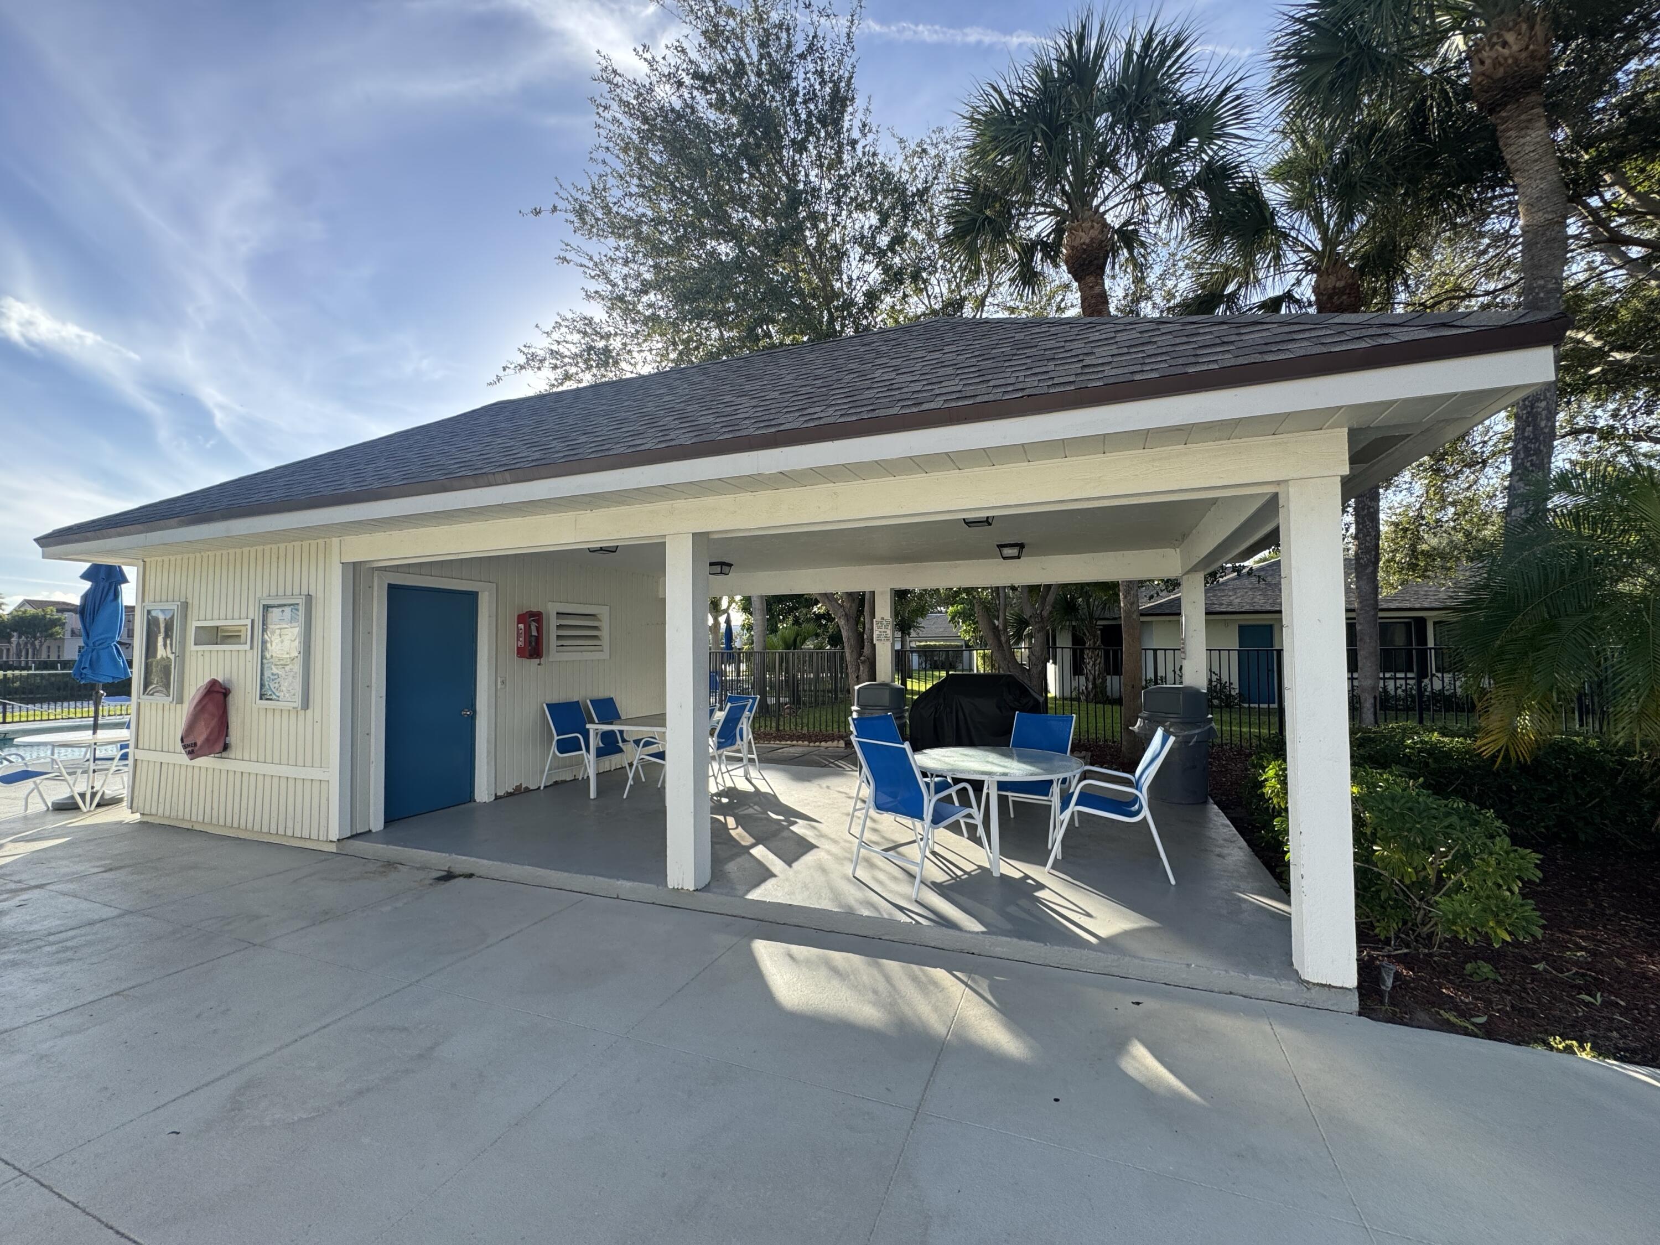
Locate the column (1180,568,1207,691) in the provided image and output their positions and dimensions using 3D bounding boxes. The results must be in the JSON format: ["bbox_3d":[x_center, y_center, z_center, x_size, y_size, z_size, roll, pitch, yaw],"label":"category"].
[{"bbox_3d":[3.629,0.579,6.672,0.190,2.179,0.190,-1,-2,22],"label":"column"}]

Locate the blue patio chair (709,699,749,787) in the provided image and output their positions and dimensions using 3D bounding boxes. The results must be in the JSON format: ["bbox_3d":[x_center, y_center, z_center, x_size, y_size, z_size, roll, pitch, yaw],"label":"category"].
[{"bbox_3d":[-1.285,1.285,7.228,0.760,0.890,0.570,-1,-2,21],"label":"blue patio chair"}]

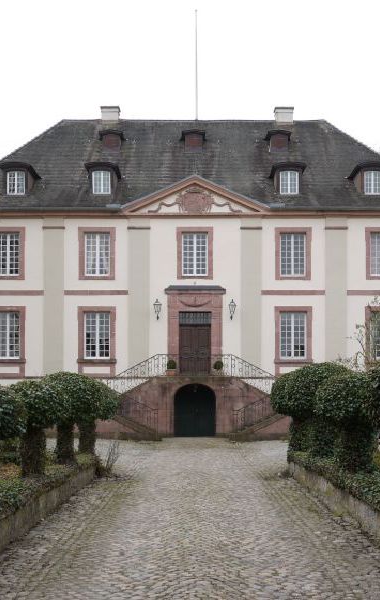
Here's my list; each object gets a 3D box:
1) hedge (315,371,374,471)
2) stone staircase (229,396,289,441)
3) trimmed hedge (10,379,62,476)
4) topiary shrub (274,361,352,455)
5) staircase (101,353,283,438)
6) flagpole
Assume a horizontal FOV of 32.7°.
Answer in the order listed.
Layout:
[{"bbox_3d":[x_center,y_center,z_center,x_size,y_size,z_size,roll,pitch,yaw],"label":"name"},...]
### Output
[{"bbox_3d":[2.848,2.197,11.700,1.120,1.840,1.100,0,-3,0],"label":"hedge"},{"bbox_3d":[2.911,4.942,27.100,2.600,2.000,1.500,0,-3,0],"label":"stone staircase"},{"bbox_3d":[-2.657,2.207,11.200,0.920,1.700,0.920,0,-3,0],"label":"trimmed hedge"},{"bbox_3d":[2.659,2.459,14.400,1.700,2.100,1.600,0,-3,0],"label":"topiary shrub"},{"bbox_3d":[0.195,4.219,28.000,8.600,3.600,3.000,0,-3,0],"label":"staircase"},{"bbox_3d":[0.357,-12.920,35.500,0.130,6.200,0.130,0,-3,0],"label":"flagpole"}]

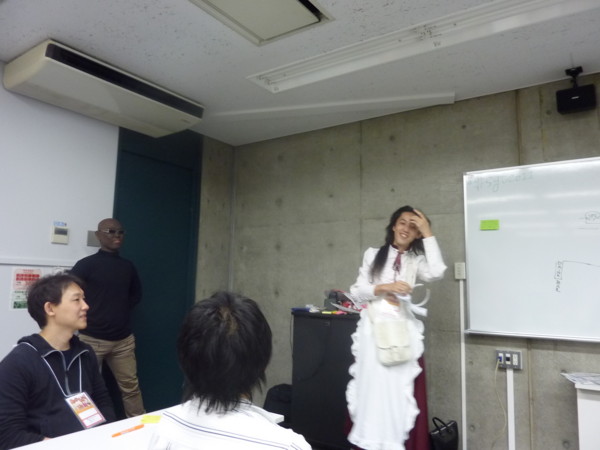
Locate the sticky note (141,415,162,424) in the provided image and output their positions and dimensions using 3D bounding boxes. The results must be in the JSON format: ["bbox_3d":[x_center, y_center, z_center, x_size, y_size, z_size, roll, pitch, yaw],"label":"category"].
[{"bbox_3d":[-0.627,0.815,1.823,0.075,0.004,0.099,2,-6,-6],"label":"sticky note"}]

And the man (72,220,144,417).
[{"bbox_3d":[-1.335,0.798,2.983,0.330,1.690,0.500,-5,-9,43],"label":"man"}]

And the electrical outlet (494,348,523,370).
[{"bbox_3d":[1.459,0.940,3.021,0.163,0.122,0.042,-3,-8,34],"label":"electrical outlet"}]

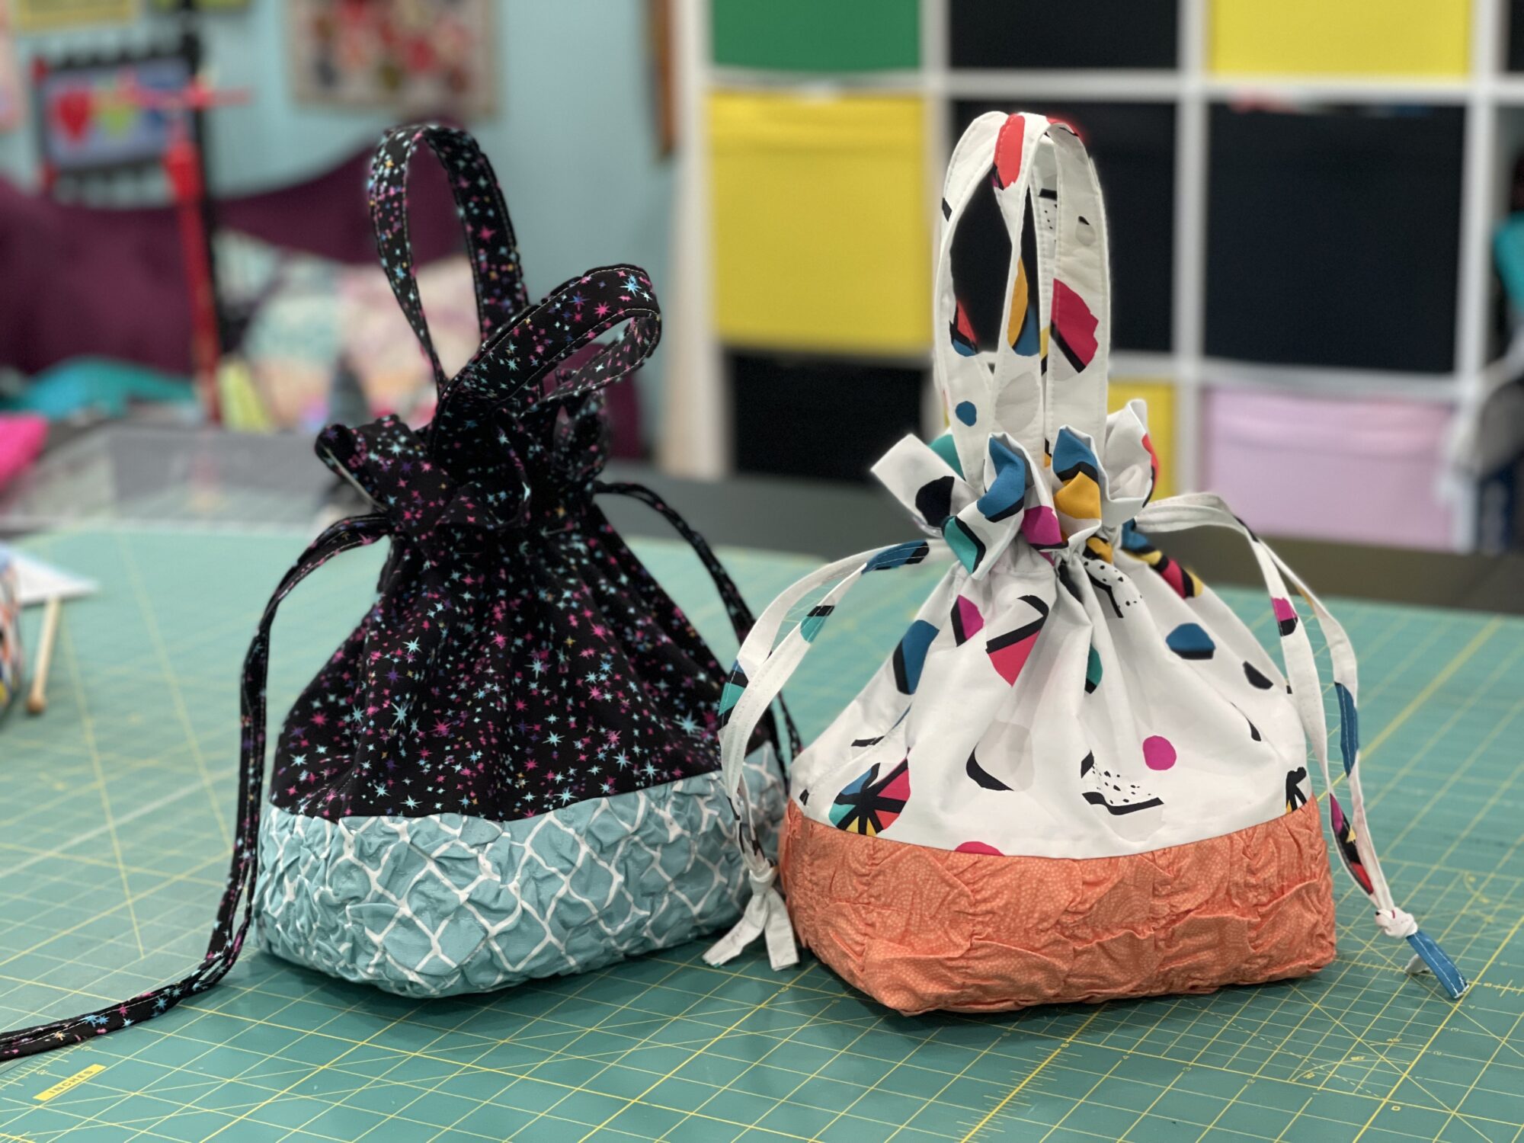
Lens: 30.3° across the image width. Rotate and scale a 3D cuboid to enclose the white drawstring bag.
[{"bbox_3d":[0.127,-0.010,1.177,0.306,0.356,0.150,-2,15,-6],"label":"white drawstring bag"}]

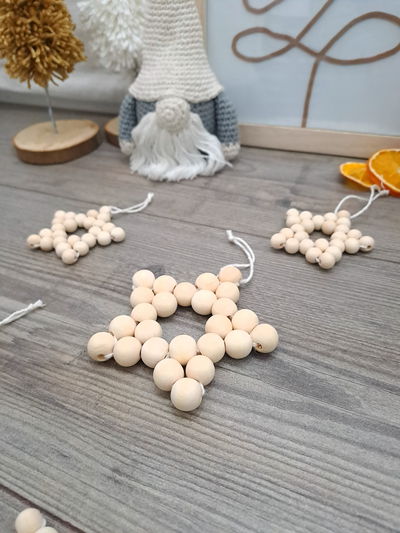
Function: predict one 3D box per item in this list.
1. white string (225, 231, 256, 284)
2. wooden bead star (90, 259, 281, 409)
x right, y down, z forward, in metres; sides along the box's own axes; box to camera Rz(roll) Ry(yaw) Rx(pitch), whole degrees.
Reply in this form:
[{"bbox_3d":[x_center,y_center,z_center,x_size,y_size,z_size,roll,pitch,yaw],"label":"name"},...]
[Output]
[{"bbox_3d":[0.025,-0.008,0.251,0.020,0.008,0.058,-5,39,0],"label":"white string"},{"bbox_3d":[-0.008,0.032,0.200,0.096,0.014,0.092,-3,39,2],"label":"wooden bead star"}]

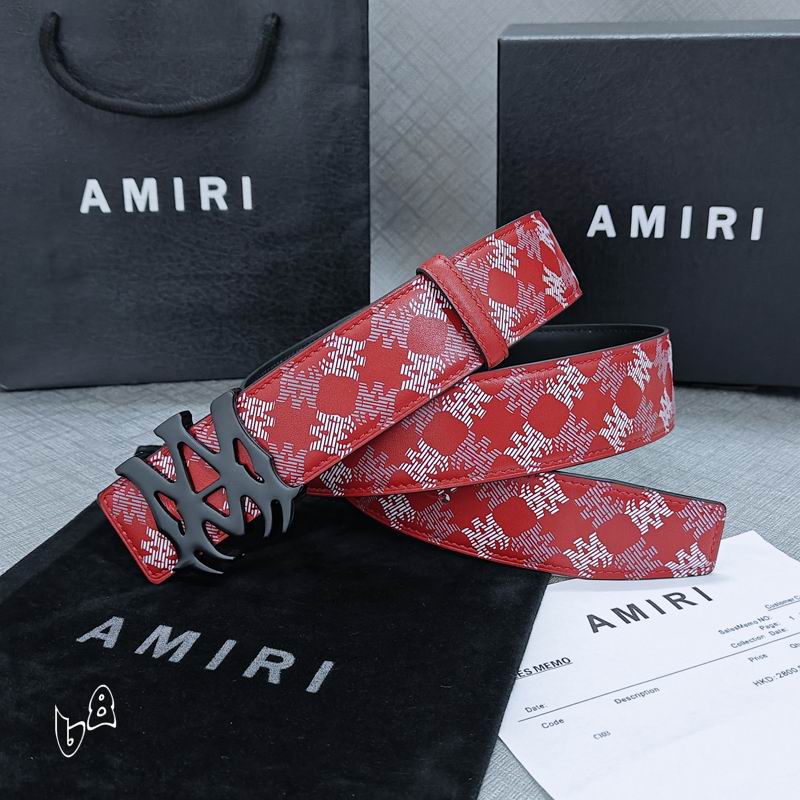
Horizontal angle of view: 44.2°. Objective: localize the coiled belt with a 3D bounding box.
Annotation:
[{"bbox_3d":[0.004,-0.006,0.380,0.228,0.108,0.152,0,23,0],"label":"coiled belt"}]

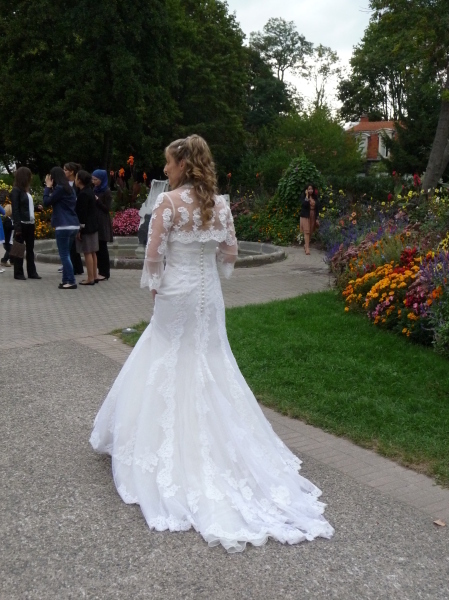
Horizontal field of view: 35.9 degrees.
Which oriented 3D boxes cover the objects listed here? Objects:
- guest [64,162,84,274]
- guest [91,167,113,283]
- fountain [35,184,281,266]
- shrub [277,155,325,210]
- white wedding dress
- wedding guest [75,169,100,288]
[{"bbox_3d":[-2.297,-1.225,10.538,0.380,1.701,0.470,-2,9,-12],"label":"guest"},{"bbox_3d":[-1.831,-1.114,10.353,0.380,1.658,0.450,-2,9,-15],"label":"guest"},{"bbox_3d":[-1.330,-1.626,14.322,5.200,1.540,5.200,0,9,0],"label":"fountain"},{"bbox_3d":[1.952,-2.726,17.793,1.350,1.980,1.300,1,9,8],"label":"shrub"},{"bbox_3d":[-0.110,0.180,3.370,1.080,1.430,1.420,-2,10,-11],"label":"white wedding dress"},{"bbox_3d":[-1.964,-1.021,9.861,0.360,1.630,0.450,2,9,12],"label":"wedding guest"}]

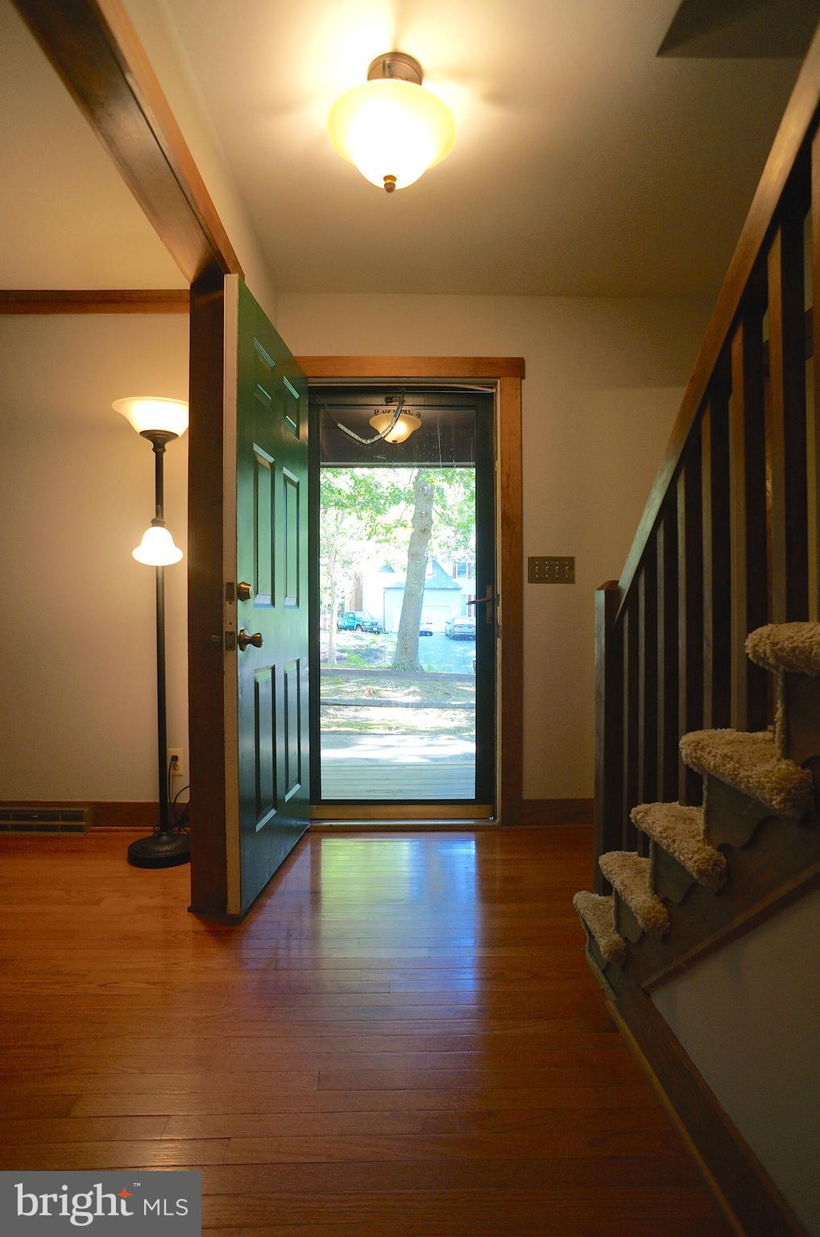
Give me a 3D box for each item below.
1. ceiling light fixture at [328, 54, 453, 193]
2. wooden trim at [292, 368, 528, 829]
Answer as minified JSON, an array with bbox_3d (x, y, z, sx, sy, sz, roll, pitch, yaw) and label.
[{"bbox_3d":[-0.046,-1.297,2.195,0.343,0.326,0.343,0,0,-1],"label":"ceiling light fixture"},{"bbox_3d":[-0.037,-0.115,3.765,1.090,2.130,0.140,0,0,-1],"label":"wooden trim"}]

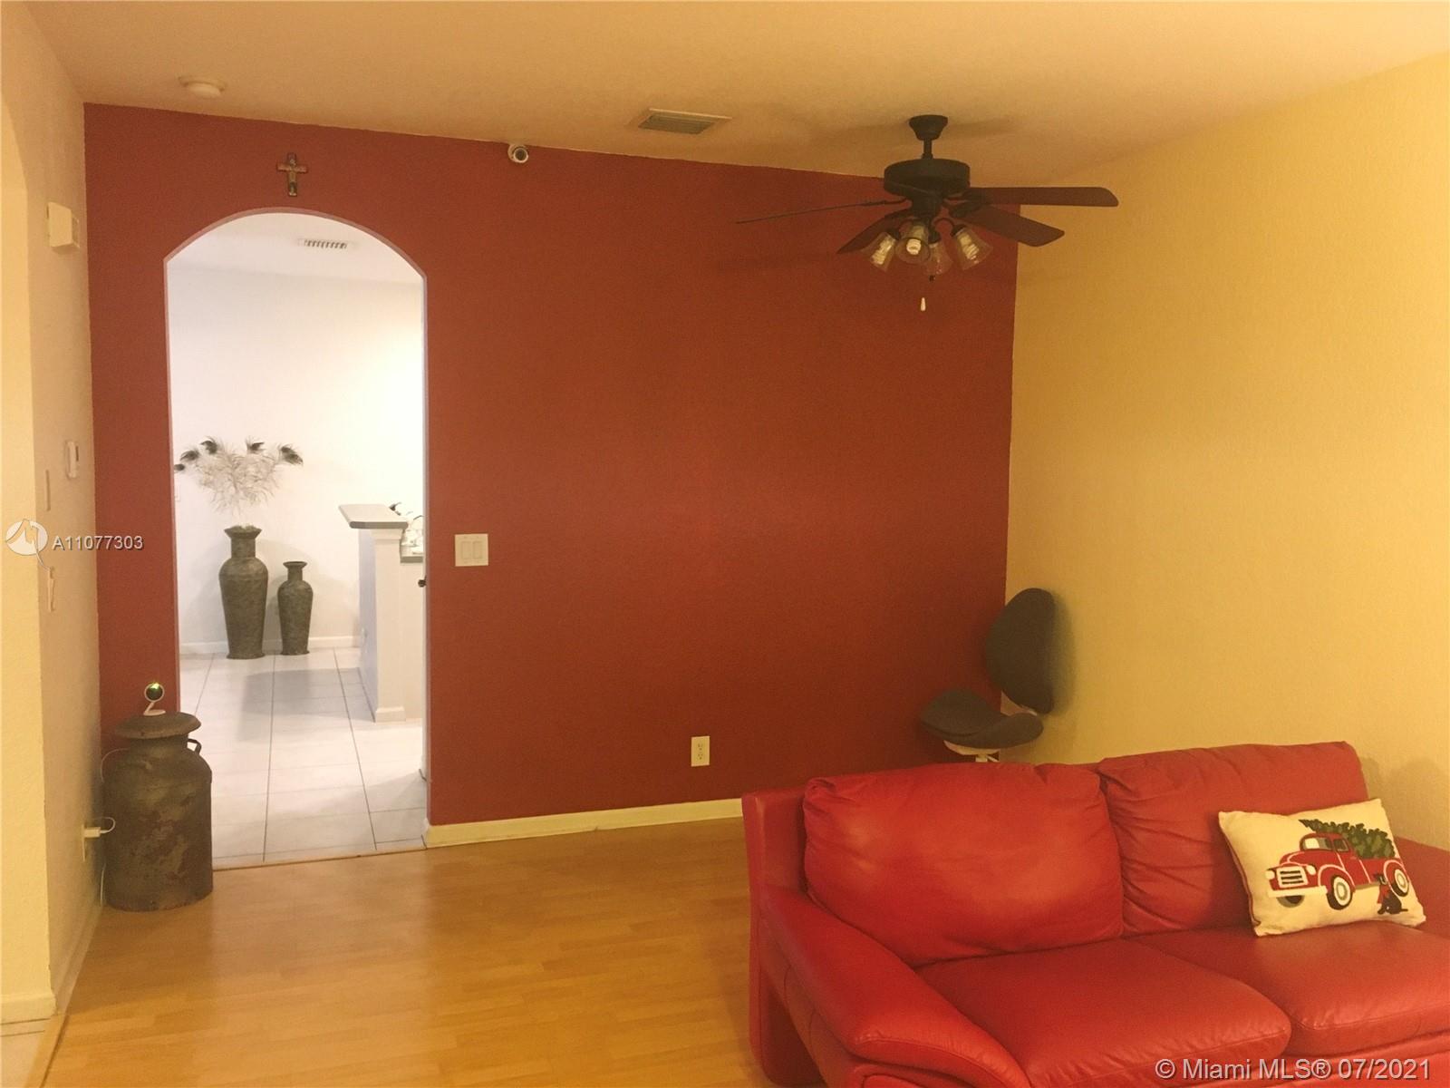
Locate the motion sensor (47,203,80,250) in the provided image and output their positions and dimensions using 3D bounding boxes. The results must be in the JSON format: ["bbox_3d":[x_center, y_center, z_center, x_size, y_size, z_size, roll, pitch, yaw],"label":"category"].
[{"bbox_3d":[-1.895,-0.899,3.488,0.055,0.130,0.160,-1,5,-20],"label":"motion sensor"}]

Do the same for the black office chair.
[{"bbox_3d":[1.053,0.697,4.932,0.600,1.030,0.580,-2,5,-26],"label":"black office chair"}]

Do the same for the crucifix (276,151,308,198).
[{"bbox_3d":[-1.565,-1.335,4.393,0.107,0.160,0.020,-1,5,-20],"label":"crucifix"}]

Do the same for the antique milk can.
[{"bbox_3d":[-1.984,0.915,4.250,0.345,0.620,0.345,-1,5,-20],"label":"antique milk can"}]

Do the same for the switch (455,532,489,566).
[{"bbox_3d":[-0.985,0.025,4.729,0.126,0.122,0.012,-1,5,-20],"label":"switch"}]

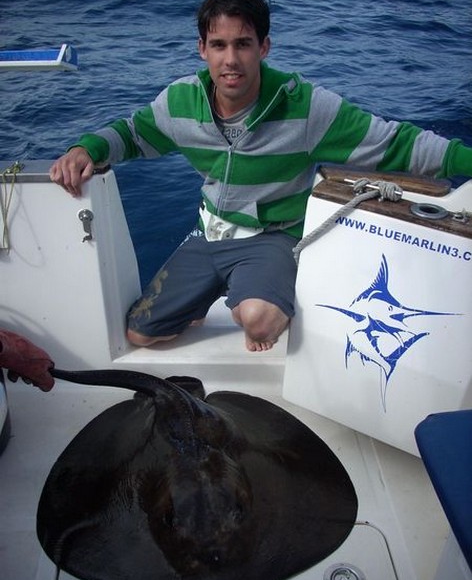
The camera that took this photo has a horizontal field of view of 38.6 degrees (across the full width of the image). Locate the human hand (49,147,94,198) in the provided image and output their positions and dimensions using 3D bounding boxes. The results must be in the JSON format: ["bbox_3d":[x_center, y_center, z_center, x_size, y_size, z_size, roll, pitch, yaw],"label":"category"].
[{"bbox_3d":[-0.393,-0.283,1.610,0.100,0.095,0.125,5,33,8],"label":"human hand"}]

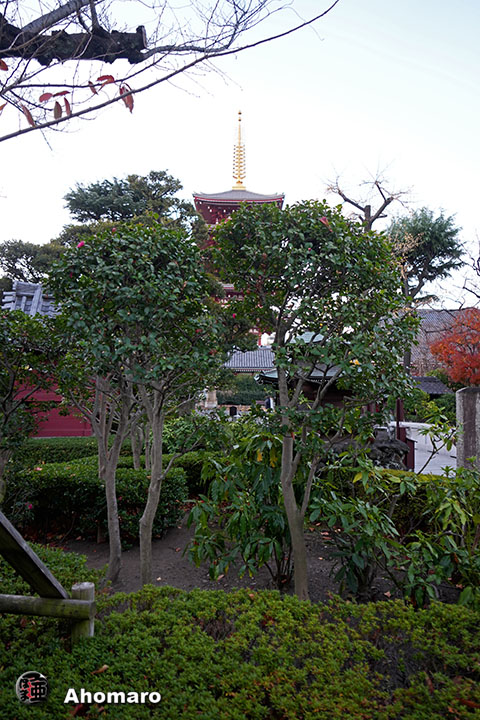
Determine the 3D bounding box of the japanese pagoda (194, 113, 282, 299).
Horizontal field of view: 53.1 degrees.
[{"bbox_3d":[0.029,-18.332,85.233,16.200,53.300,16.200,0,-5,0],"label":"japanese pagoda"}]

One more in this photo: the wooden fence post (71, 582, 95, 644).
[{"bbox_3d":[-0.711,1.350,2.149,0.108,0.800,0.108,0,-5,0],"label":"wooden fence post"}]

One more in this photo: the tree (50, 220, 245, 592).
[{"bbox_3d":[-0.794,0.397,4.161,1.680,3.020,1.550,0,-5,0],"label":"tree"}]

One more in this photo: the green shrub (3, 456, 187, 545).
[{"bbox_3d":[-1.719,1.617,5.588,2.050,0.800,1.050,0,-5,0],"label":"green shrub"}]

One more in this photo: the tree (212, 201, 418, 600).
[{"bbox_3d":[0.587,0.336,3.886,1.650,3.120,1.550,0,-5,0],"label":"tree"}]

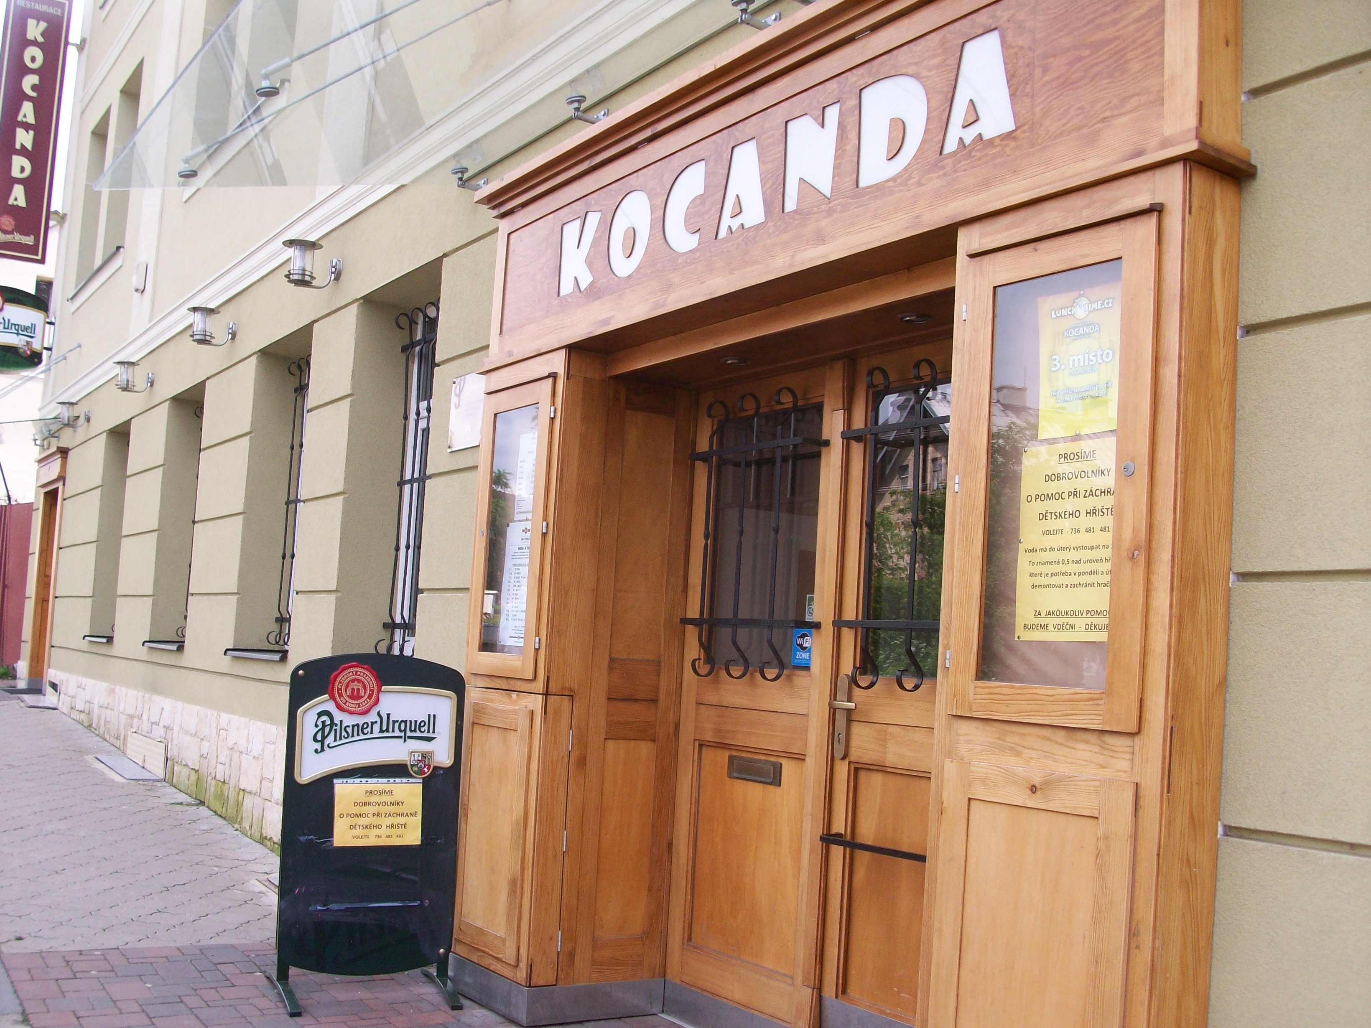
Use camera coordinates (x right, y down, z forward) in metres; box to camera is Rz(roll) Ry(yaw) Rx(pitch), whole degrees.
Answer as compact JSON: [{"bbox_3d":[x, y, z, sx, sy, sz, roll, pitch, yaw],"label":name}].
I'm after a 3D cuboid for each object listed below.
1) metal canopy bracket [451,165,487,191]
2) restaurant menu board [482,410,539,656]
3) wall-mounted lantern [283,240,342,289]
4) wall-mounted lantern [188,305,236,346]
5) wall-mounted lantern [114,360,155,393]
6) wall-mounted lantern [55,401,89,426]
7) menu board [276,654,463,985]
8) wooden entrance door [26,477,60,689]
[{"bbox_3d":[-0.900,-1.382,5.599,0.160,0.100,0.085,8,-7,-34],"label":"metal canopy bracket"},{"bbox_3d":[-0.607,0.056,4.717,0.060,0.880,0.360,8,-7,-34],"label":"restaurant menu board"},{"bbox_3d":[-1.952,-1.300,7.022,0.310,0.240,0.210,8,-7,-34],"label":"wall-mounted lantern"},{"bbox_3d":[-3.041,-1.194,8.632,0.310,0.240,0.210,8,-7,-34],"label":"wall-mounted lantern"},{"bbox_3d":[-4.324,-1.070,10.529,0.310,0.240,0.210,8,-7,-34],"label":"wall-mounted lantern"},{"bbox_3d":[-5.812,-0.927,12.729,0.310,0.240,0.210,8,-7,-34],"label":"wall-mounted lantern"},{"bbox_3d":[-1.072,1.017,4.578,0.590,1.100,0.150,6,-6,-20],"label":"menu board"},{"bbox_3d":[-6.554,0.749,13.798,0.140,2.060,1.020,8,-7,-34],"label":"wooden entrance door"}]

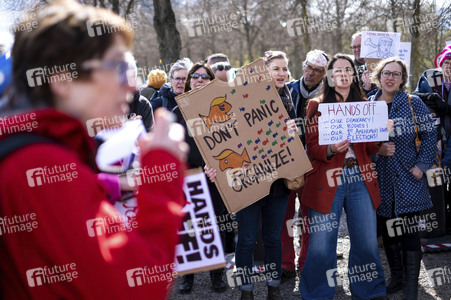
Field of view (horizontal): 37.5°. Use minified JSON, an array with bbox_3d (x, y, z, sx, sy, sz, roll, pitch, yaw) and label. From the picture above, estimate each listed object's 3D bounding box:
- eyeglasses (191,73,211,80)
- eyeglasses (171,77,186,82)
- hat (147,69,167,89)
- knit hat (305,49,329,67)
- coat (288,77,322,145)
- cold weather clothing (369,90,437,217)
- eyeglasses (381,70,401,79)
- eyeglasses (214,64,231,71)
[{"bbox_3d":[-0.187,-0.558,5.020,0.143,0.045,0.140,0,6,0],"label":"eyeglasses"},{"bbox_3d":[-0.357,-0.566,5.300,0.140,0.042,0.140,-1,4,-9],"label":"eyeglasses"},{"bbox_3d":[-0.728,-0.760,7.100,0.210,0.200,0.230,-1,5,-18],"label":"hat"},{"bbox_3d":[0.692,-0.698,5.020,0.190,0.140,0.210,17,9,23],"label":"knit hat"},{"bbox_3d":[0.629,-0.159,5.150,0.530,0.760,0.330,1,5,18],"label":"coat"},{"bbox_3d":[1.227,0.021,4.680,0.530,0.860,0.360,2,5,20],"label":"cold weather clothing"},{"bbox_3d":[1.166,-0.524,4.616,0.140,0.047,0.142,8,9,19],"label":"eyeglasses"},{"bbox_3d":[-0.022,-0.709,5.720,0.143,0.045,0.140,-2,5,-25],"label":"eyeglasses"}]

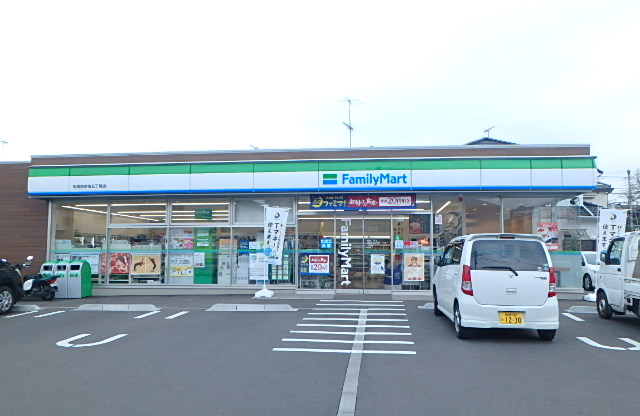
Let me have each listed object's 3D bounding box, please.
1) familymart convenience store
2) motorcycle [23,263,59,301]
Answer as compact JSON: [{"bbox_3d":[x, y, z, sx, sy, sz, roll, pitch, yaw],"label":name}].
[{"bbox_3d":[-0.069,0.770,18.190,14.300,3.780,10.000,0,-5,6],"label":"familymart convenience store"},{"bbox_3d":[-7.170,1.772,13.371,1.750,1.060,0.680,-1,-5,18],"label":"motorcycle"}]

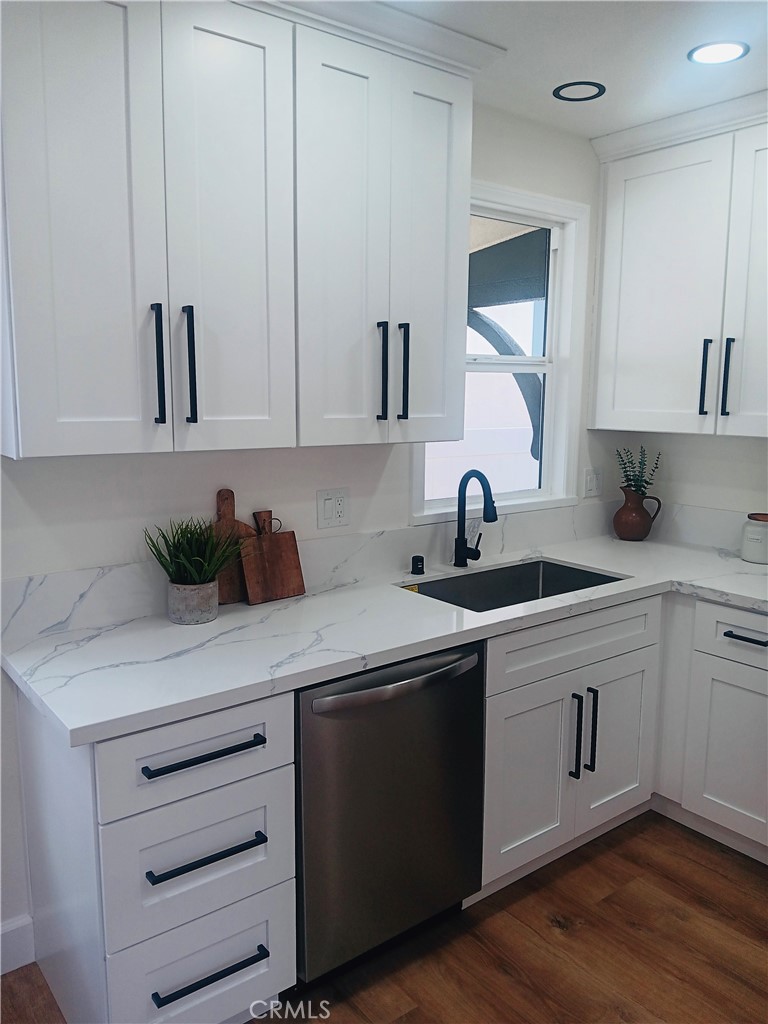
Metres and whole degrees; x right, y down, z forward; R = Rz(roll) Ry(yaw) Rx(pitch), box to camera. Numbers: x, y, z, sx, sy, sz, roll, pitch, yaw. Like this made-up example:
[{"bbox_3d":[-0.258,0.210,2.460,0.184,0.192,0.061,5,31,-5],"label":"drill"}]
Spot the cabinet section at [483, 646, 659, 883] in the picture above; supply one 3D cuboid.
[{"bbox_3d":[0.436,0.725,2.621,0.815,0.570,0.570,-6,10,-37],"label":"cabinet section"}]

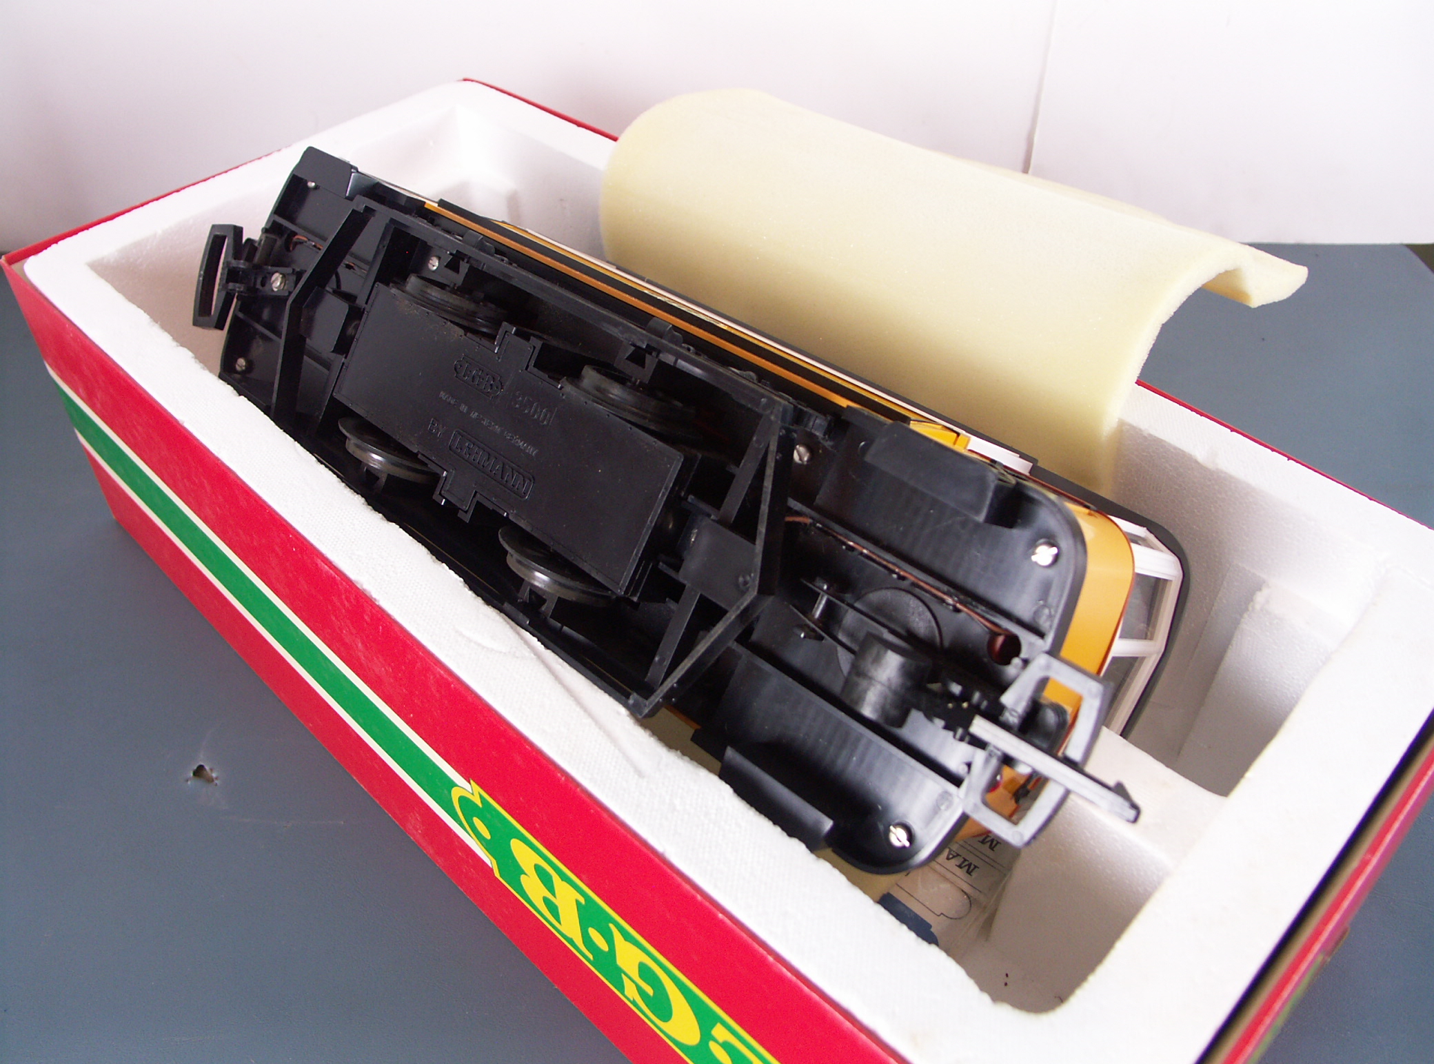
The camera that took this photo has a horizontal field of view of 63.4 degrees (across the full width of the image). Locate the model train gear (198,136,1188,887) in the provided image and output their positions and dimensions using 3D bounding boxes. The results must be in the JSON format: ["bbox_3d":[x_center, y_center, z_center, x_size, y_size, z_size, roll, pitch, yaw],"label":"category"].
[{"bbox_3d":[-0.019,-0.018,0.340,0.343,0.093,0.140,31,11,34],"label":"model train gear"}]

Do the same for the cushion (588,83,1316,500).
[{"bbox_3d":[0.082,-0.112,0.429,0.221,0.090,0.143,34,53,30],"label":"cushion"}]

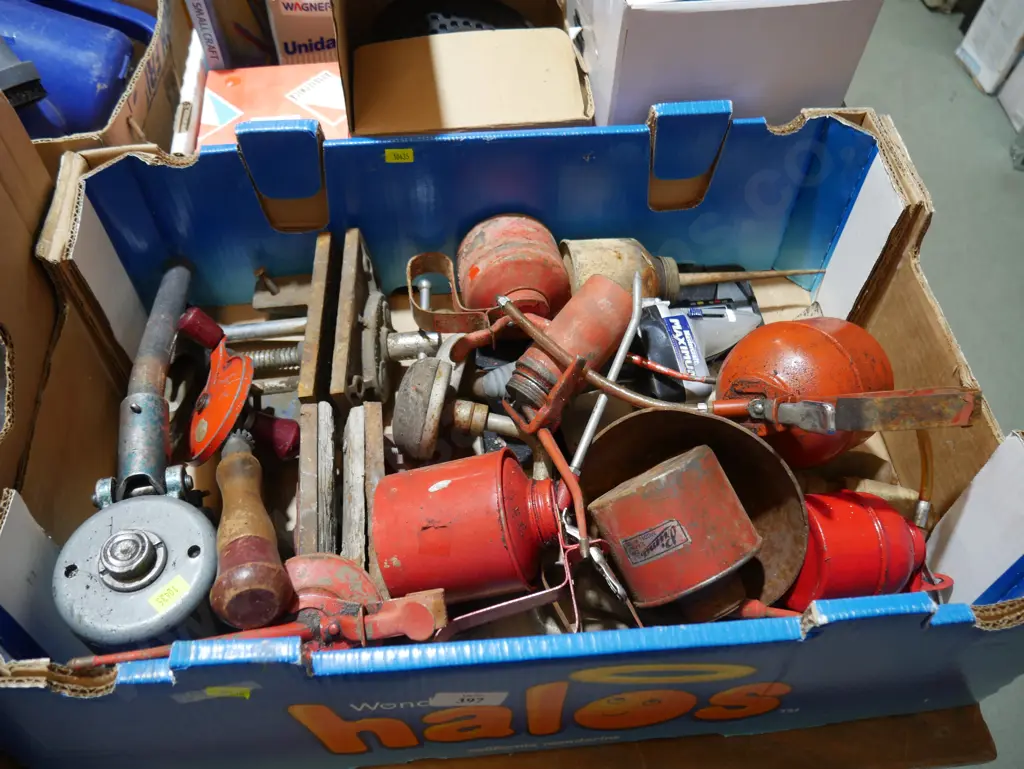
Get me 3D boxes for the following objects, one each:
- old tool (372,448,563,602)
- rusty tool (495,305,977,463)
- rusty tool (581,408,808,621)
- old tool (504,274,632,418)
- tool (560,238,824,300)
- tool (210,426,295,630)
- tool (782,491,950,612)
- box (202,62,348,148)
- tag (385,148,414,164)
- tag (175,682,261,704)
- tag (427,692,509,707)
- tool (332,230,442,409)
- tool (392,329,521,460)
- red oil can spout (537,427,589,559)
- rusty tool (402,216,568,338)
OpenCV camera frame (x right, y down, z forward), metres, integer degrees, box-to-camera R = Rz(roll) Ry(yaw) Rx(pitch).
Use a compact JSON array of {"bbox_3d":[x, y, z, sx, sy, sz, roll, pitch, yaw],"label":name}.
[{"bbox_3d":[-0.029,0.093,0.550,0.124,0.091,0.091,-13,91,13],"label":"old tool"},{"bbox_3d":[0.157,0.002,0.578,0.305,0.128,0.112,5,93,5],"label":"rusty tool"},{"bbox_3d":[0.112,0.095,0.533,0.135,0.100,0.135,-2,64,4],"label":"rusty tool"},{"bbox_3d":[0.042,-0.032,0.610,0.049,0.049,0.116,42,69,1],"label":"old tool"},{"bbox_3d":[0.156,-0.091,0.706,0.232,0.068,0.068,-4,55,-4],"label":"tool"},{"bbox_3d":[-0.172,0.084,0.534,0.046,0.046,0.158,-14,38,-11],"label":"tool"},{"bbox_3d":[0.232,0.112,0.555,0.108,0.083,0.083,-1,79,8],"label":"tool"},{"bbox_3d":[-0.211,-0.217,0.759,0.130,0.070,0.150,-4,54,-4],"label":"box"},{"bbox_3d":[-0.086,-0.176,0.637,0.021,0.013,0.001,-4,54,-4],"label":"tag"},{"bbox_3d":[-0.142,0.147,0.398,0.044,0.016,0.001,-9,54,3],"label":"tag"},{"bbox_3d":[-0.023,0.170,0.446,0.040,0.024,0.001,4,52,-14],"label":"tag"},{"bbox_3d":[-0.095,-0.036,0.651,0.078,0.085,0.162,-3,55,-3],"label":"tool"},{"bbox_3d":[-0.042,0.008,0.618,0.095,0.080,0.095,-4,55,-4],"label":"tool"},{"bbox_3d":[0.035,0.068,0.530,0.018,0.011,0.091,-13,60,-10],"label":"red oil can spout"},{"bbox_3d":[-0.019,-0.078,0.679,0.134,0.091,0.088,-4,55,-4],"label":"rusty tool"}]

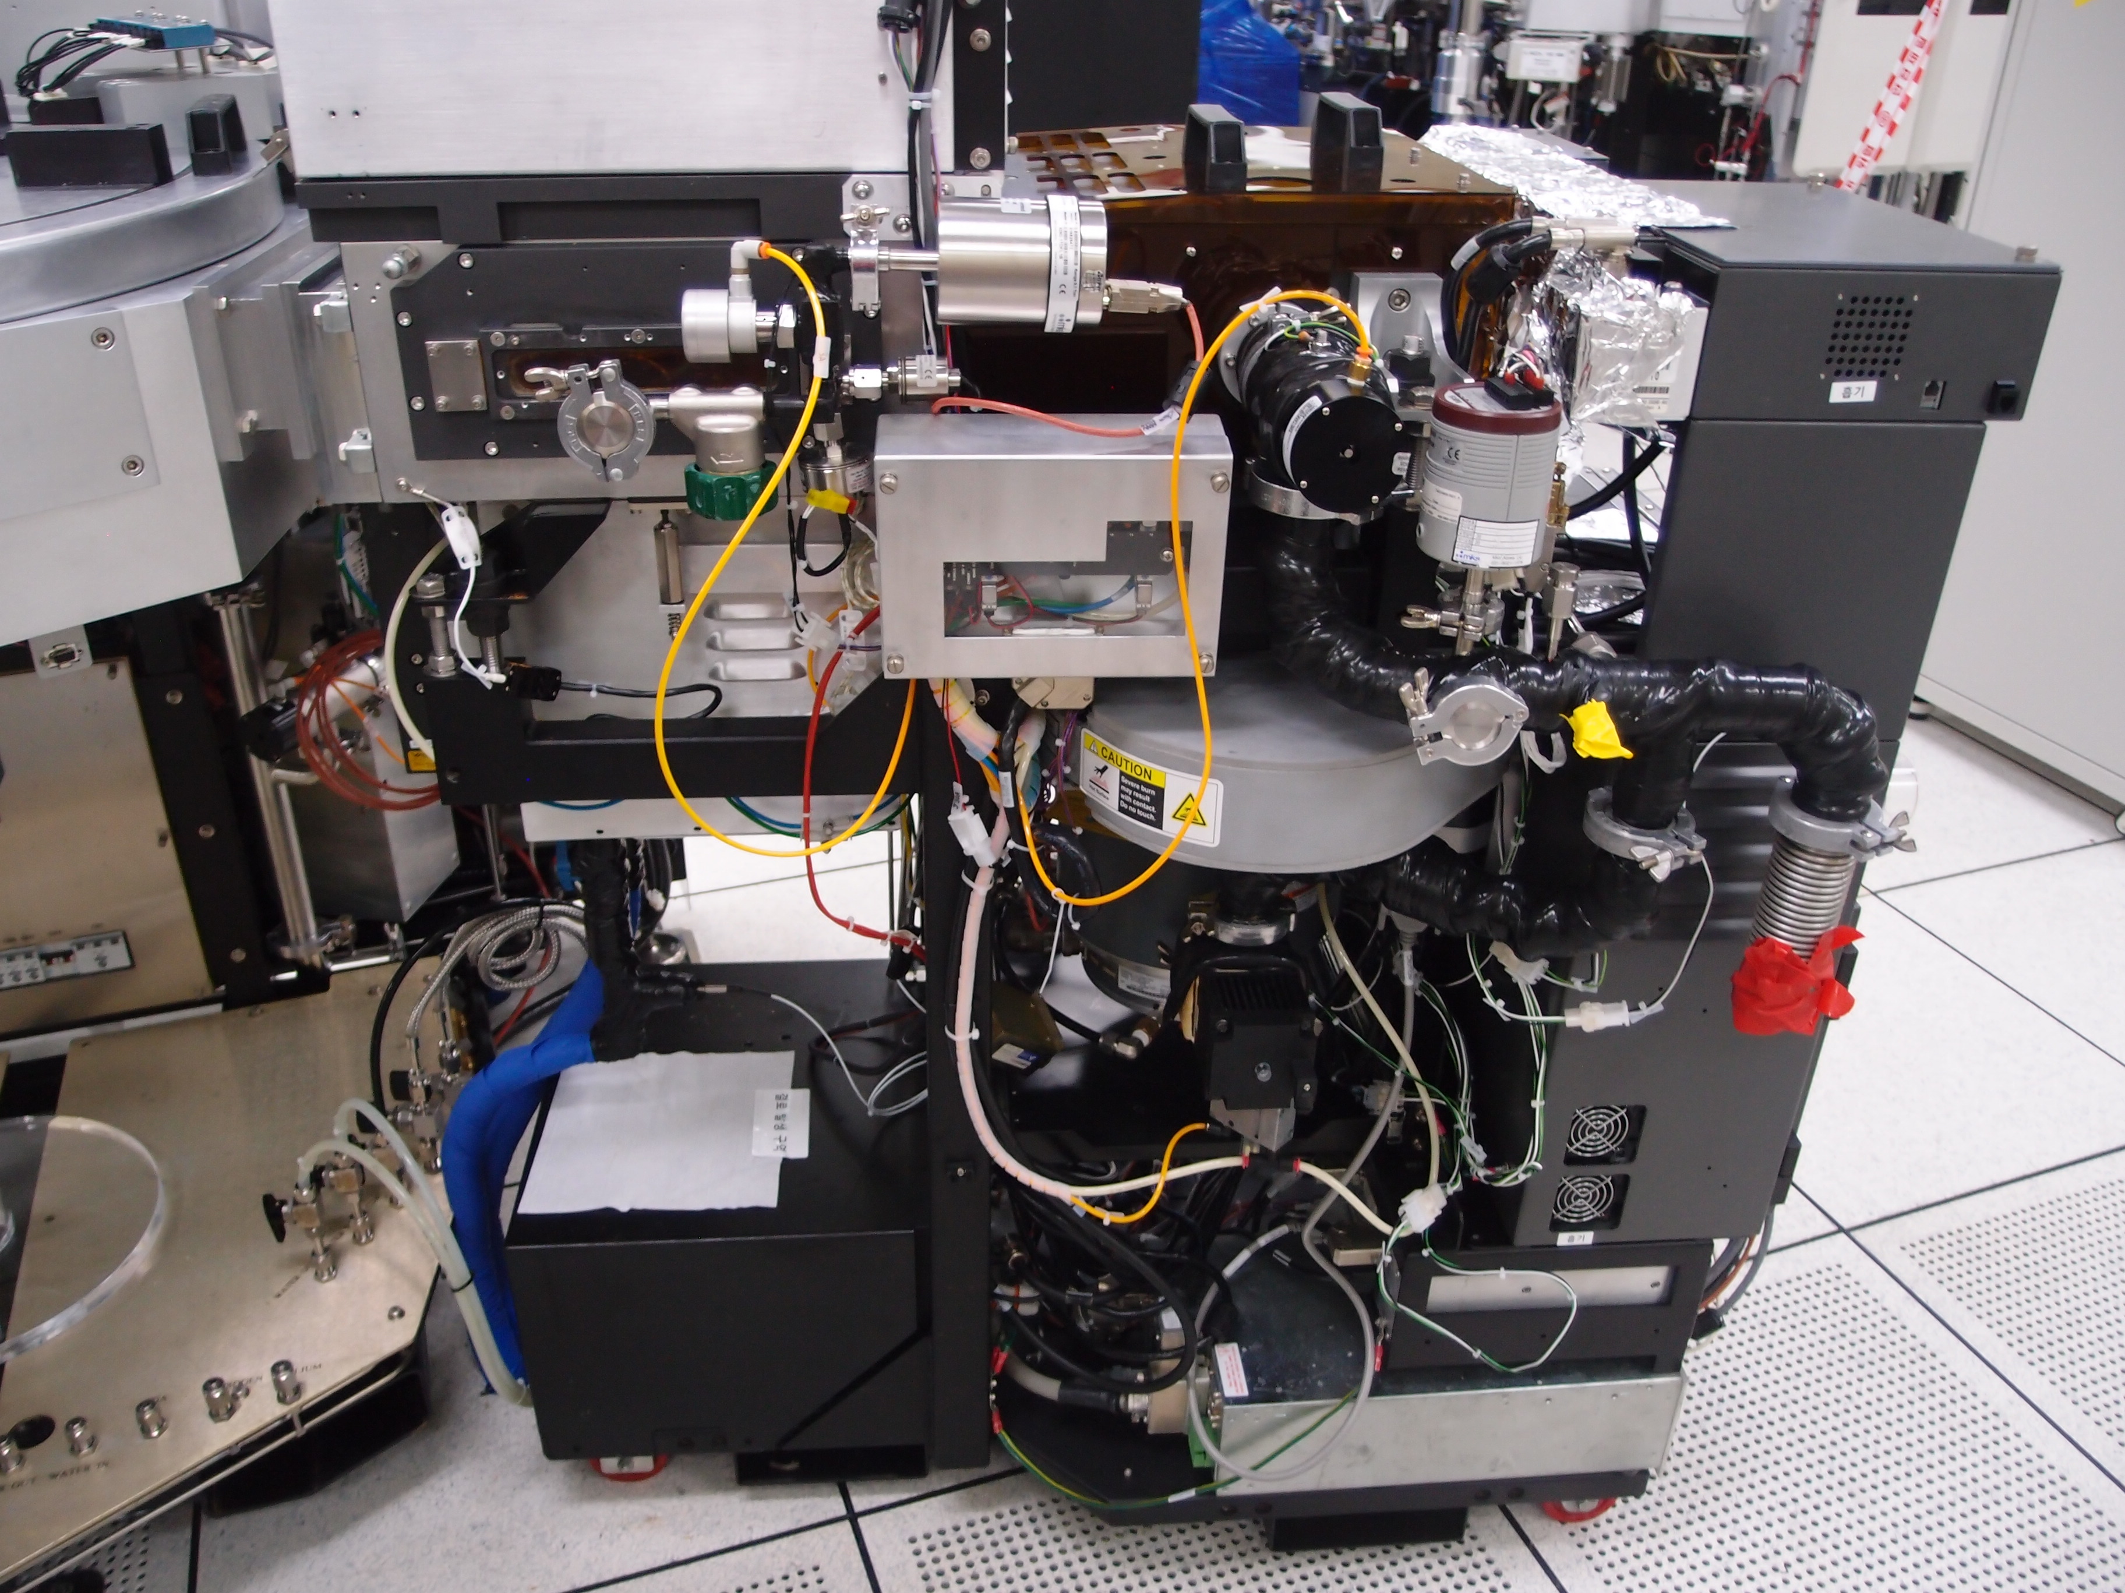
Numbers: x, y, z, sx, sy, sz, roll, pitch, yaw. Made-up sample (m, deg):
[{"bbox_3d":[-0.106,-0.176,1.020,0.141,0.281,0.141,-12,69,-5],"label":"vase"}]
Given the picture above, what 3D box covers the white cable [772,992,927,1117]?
[{"bbox_3d":[-0.225,0.255,1.784,0.175,0.040,0.190,-1,29,-4],"label":"white cable"}]

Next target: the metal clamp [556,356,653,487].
[{"bbox_3d":[-0.289,-0.238,1.092,0.057,0.075,0.022,-1,29,-4],"label":"metal clamp"}]

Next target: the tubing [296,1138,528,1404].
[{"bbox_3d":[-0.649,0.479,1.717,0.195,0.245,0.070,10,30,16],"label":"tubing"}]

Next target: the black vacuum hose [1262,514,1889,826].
[{"bbox_3d":[0.361,-0.084,1.188,0.420,0.175,0.175,-1,29,-4],"label":"black vacuum hose"}]

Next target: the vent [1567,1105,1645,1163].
[{"bbox_3d":[0.443,0.275,1.413,0.061,0.062,0.015,-1,29,-4],"label":"vent"}]

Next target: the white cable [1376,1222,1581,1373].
[{"bbox_3d":[0.354,0.433,1.482,0.171,0.143,0.050,-1,29,-4],"label":"white cable"}]

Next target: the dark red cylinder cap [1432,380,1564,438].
[{"bbox_3d":[0.292,-0.260,1.153,0.087,0.015,0.087,1,28,-1],"label":"dark red cylinder cap"}]

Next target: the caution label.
[{"bbox_3d":[0.061,-0.005,1.284,0.129,0.054,0.012,21,34,32],"label":"caution label"}]

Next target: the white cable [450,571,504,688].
[{"bbox_3d":[-0.406,-0.116,1.193,0.034,0.080,0.025,-1,29,-4],"label":"white cable"}]

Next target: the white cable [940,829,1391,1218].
[{"bbox_3d":[0.096,0.197,1.421,0.380,0.385,0.080,-1,29,-4],"label":"white cable"}]

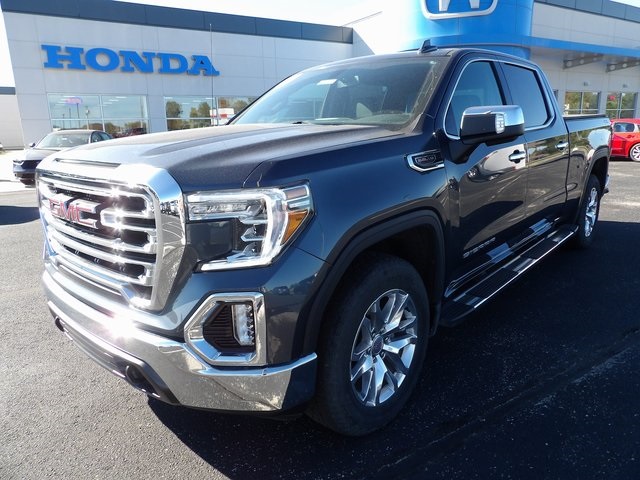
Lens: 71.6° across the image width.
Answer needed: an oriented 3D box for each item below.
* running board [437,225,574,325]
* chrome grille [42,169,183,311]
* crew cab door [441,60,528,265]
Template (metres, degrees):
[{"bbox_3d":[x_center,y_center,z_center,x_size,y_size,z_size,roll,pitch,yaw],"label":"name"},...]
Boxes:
[{"bbox_3d":[1.446,0.196,3.220,0.180,0.090,2.490,9,18,42],"label":"running board"},{"bbox_3d":[-1.000,-0.059,1.945,1.340,0.500,0.200,9,18,42],"label":"chrome grille"},{"bbox_3d":[0.932,-0.524,2.711,0.300,1.240,1.170,9,18,42],"label":"crew cab door"}]

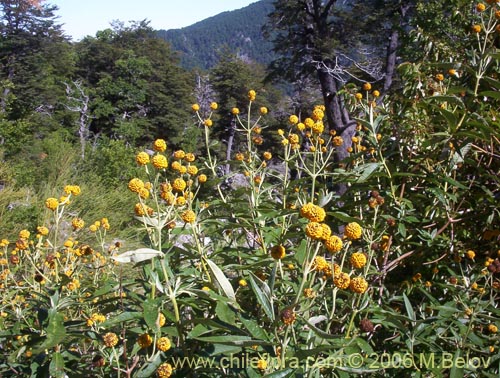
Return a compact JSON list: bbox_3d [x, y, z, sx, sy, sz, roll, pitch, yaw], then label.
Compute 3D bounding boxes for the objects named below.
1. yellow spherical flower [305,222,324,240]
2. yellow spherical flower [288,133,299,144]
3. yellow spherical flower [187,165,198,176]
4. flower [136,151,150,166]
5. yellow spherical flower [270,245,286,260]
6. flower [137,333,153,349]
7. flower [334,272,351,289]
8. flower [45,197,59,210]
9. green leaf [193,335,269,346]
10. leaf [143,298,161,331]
[{"bbox_3d":[0.108,0.070,0.950,0.027,0.027,0.027,0,4,0],"label":"yellow spherical flower"},{"bbox_3d":[0.097,-0.109,1.230,0.023,0.023,0.023,0,4,0],"label":"yellow spherical flower"},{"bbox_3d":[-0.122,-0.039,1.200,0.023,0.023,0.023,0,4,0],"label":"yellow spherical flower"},{"bbox_3d":[-0.185,-0.052,0.980,0.024,0.024,0.024,0,4,0],"label":"flower"},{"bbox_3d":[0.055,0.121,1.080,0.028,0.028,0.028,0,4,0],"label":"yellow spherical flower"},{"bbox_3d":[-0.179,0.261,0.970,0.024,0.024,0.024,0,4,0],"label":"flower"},{"bbox_3d":[0.153,0.153,0.940,0.027,0.027,0.027,0,4,0],"label":"flower"},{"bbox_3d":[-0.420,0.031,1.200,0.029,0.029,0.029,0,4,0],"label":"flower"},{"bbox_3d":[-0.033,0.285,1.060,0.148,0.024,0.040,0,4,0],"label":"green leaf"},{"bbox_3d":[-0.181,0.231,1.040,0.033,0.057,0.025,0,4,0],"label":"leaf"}]

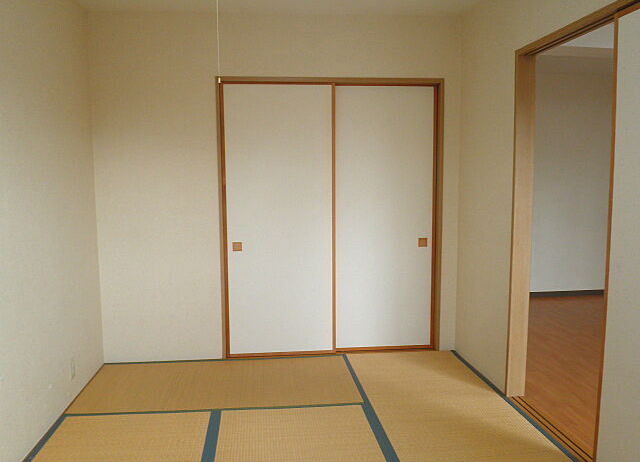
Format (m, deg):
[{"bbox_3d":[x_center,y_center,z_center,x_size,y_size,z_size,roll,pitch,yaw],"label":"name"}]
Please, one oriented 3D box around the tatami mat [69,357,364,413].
[{"bbox_3d":[-0.637,0.999,3.137,1.703,0.040,0.805,-1,6,-7],"label":"tatami mat"}]

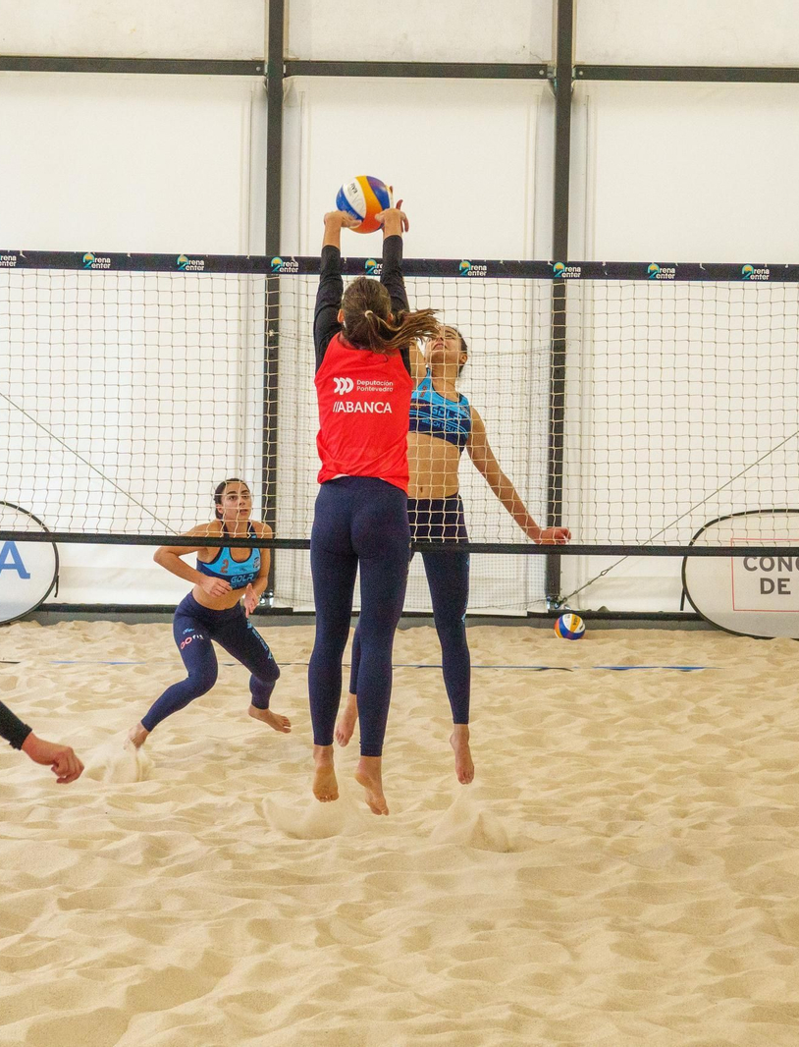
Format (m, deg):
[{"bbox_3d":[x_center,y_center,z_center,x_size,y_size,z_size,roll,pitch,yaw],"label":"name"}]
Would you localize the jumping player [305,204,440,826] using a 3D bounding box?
[{"bbox_3d":[-0.096,-0.081,10.580,0.460,2.102,0.800,1,3,0],"label":"jumping player"}]

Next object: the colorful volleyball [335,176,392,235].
[{"bbox_3d":[-0.131,-1.162,11.150,0.213,0.213,0.213,1,3,0],"label":"colorful volleyball"}]

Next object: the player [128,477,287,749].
[{"bbox_3d":[-0.941,0.447,15.050,0.820,1.320,0.750,-1,4,-28],"label":"player"}]

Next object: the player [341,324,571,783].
[{"bbox_3d":[0.206,-0.059,11.520,0.860,2.074,0.620,0,3,-12],"label":"player"}]

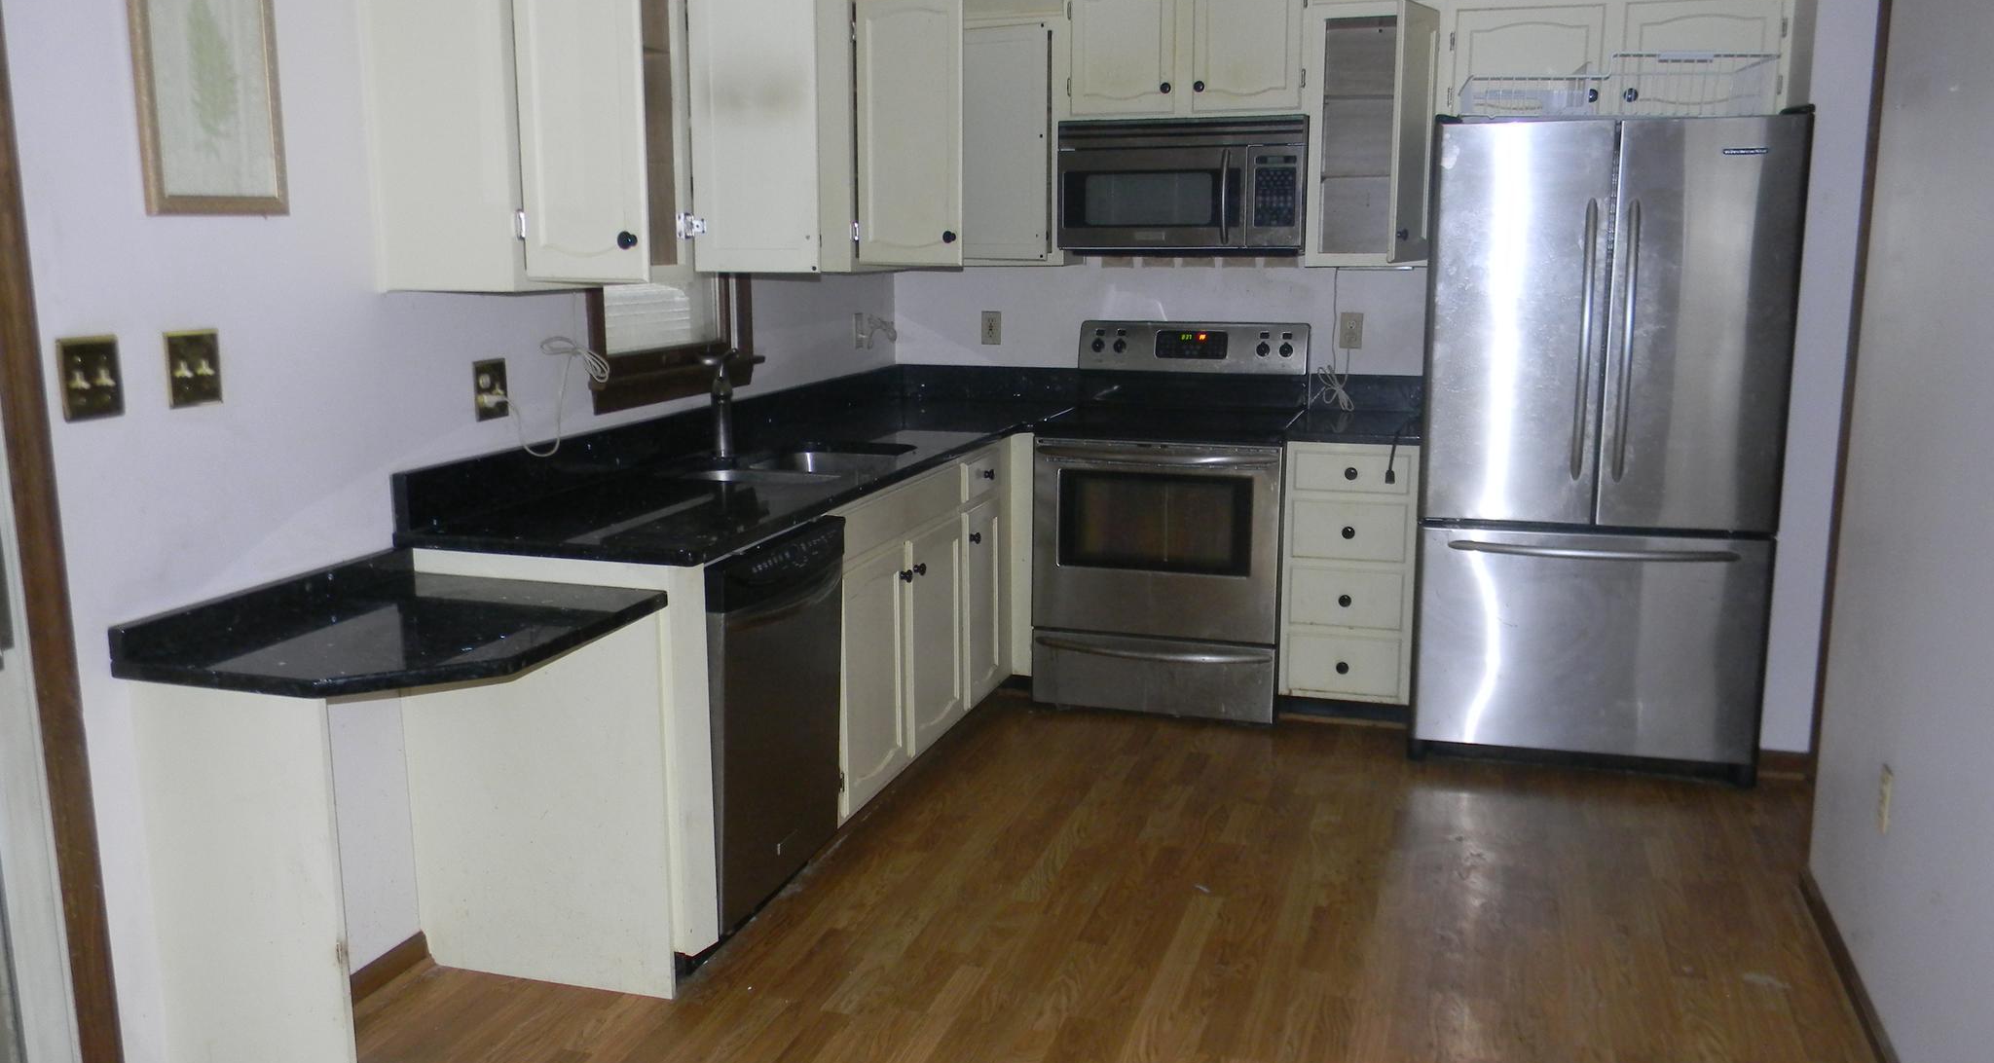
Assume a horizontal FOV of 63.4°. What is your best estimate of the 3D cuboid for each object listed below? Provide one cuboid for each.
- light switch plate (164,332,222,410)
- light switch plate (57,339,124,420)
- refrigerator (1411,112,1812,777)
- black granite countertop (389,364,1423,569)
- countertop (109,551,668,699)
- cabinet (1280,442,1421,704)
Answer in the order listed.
[{"bbox_3d":[-1.324,-0.270,2.678,0.018,0.125,0.115,3,11,17],"label":"light switch plate"},{"bbox_3d":[-1.385,-0.236,2.486,0.018,0.127,0.112,3,11,17],"label":"light switch plate"},{"bbox_3d":[1.721,-0.265,4.659,0.894,1.775,0.875,3,11,17],"label":"refrigerator"},{"bbox_3d":[0.119,-0.232,4.169,1.855,0.144,2.761,3,11,17],"label":"black granite countertop"},{"bbox_3d":[-1.012,0.148,2.793,0.588,0.082,0.708,3,11,17],"label":"countertop"},{"bbox_3d":[1.128,0.094,5.041,0.387,0.808,0.612,3,11,17],"label":"cabinet"}]

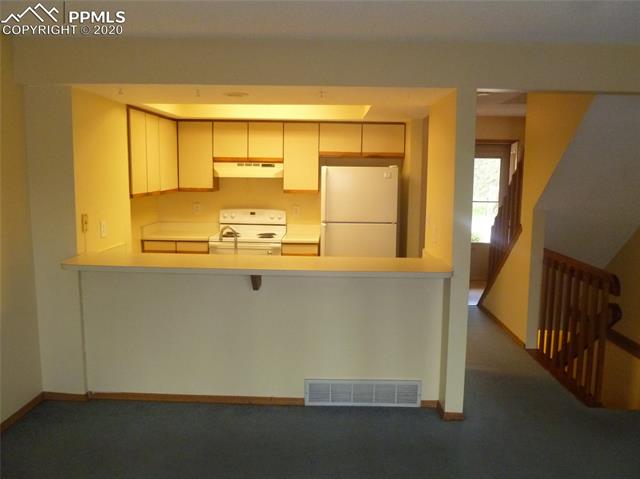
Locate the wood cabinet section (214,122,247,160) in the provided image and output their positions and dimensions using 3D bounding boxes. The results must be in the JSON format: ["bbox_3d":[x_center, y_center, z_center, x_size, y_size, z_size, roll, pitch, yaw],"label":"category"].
[{"bbox_3d":[-0.950,-1.073,5.725,0.373,0.434,0.320,1,7,2],"label":"wood cabinet section"}]

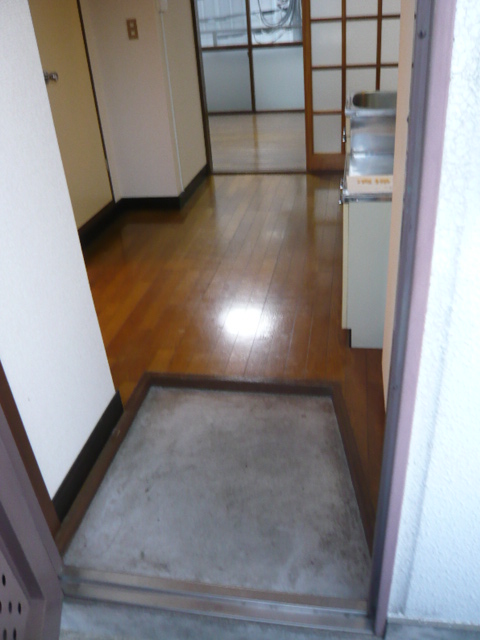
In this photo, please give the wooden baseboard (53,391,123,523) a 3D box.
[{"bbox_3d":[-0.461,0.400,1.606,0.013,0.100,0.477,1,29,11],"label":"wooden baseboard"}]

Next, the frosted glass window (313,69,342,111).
[{"bbox_3d":[0.739,-1.929,4.359,0.242,0.328,0.020,1,29,11],"label":"frosted glass window"}]

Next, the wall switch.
[{"bbox_3d":[-0.722,-1.946,3.471,0.069,0.119,0.012,1,29,11],"label":"wall switch"}]

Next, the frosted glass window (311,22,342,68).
[{"bbox_3d":[0.706,-2.235,4.193,0.242,0.325,0.020,1,29,11],"label":"frosted glass window"}]

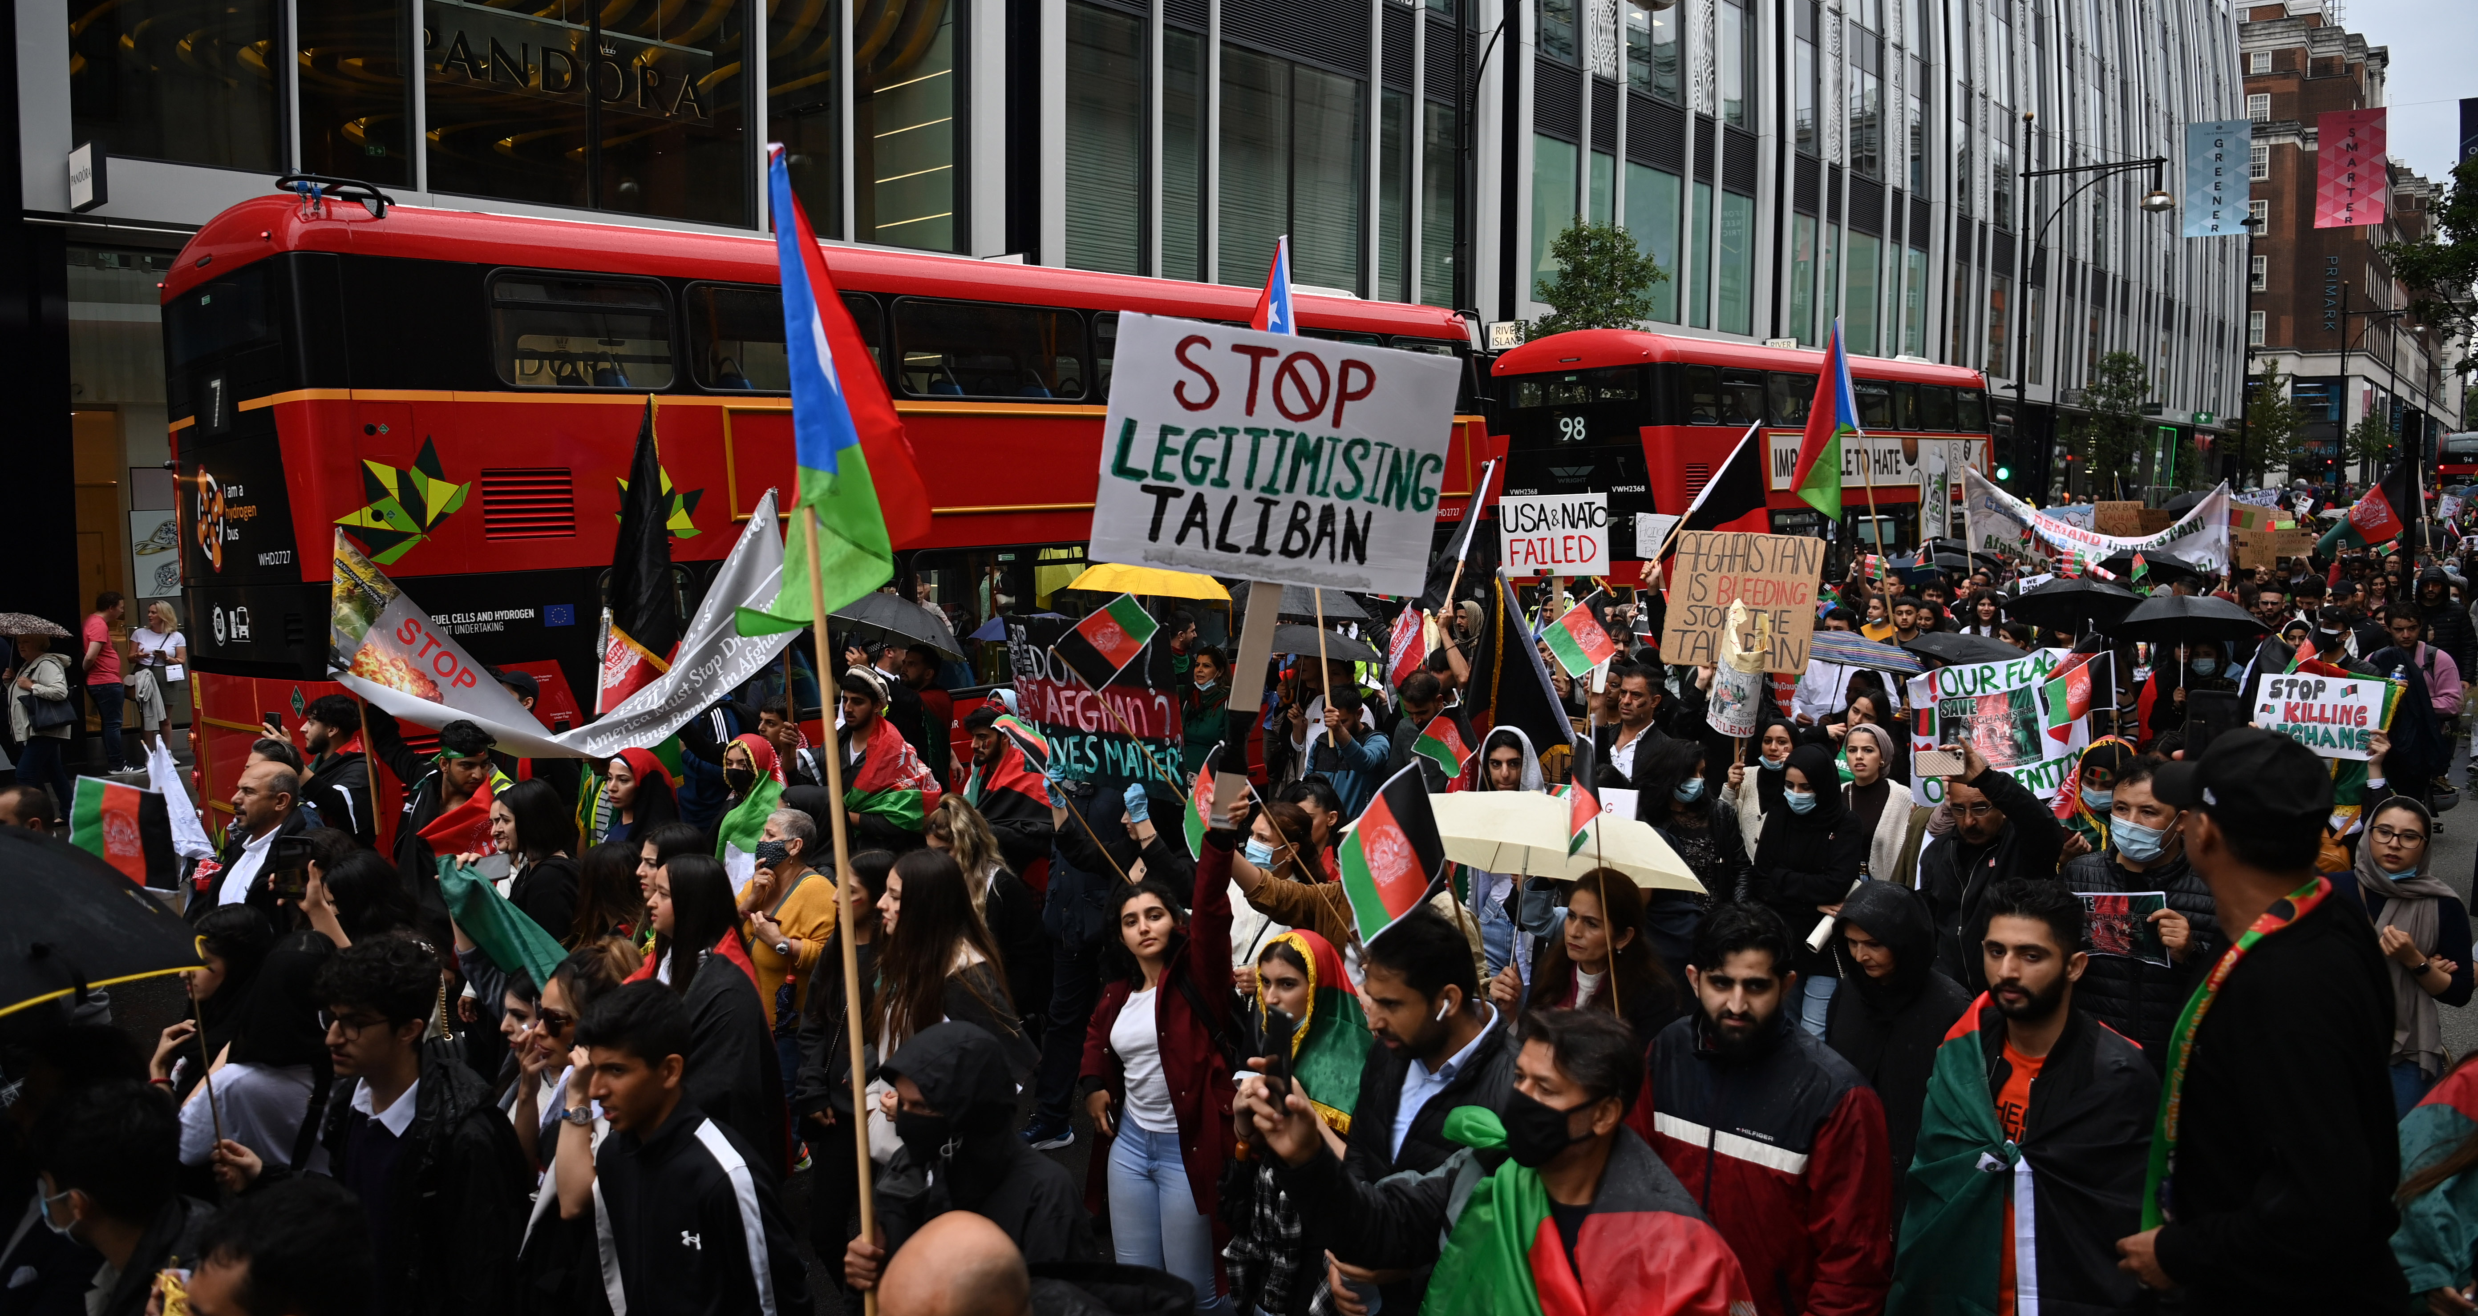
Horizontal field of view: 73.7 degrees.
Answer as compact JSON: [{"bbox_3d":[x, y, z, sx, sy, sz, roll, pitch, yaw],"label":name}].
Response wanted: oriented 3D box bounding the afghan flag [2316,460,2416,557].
[{"bbox_3d":[10.599,-1.436,15.500,1.050,0.880,0.300,1,5,30],"label":"afghan flag"}]

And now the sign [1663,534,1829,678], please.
[{"bbox_3d":[2.290,-0.246,7.500,0.680,0.610,0.030,7,1,16],"label":"sign"}]

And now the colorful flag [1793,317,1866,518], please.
[{"bbox_3d":[3.984,-1.615,11.200,0.500,1.330,0.280,0,5,20],"label":"colorful flag"}]

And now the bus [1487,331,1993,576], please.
[{"bbox_3d":[7.750,-2.200,24.200,2.520,4.380,10.500,4,7,44],"label":"bus"}]

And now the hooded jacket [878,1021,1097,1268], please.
[{"bbox_3d":[-0.436,1.022,2.850,0.380,0.800,0.480,-2,4,-33],"label":"hooded jacket"}]

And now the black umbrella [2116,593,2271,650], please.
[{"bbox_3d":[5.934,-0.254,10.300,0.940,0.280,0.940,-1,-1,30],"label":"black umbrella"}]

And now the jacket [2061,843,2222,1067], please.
[{"bbox_3d":[2.279,0.808,4.150,0.490,0.690,0.300,3,6,36],"label":"jacket"}]

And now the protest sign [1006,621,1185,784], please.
[{"bbox_3d":[-0.552,0.198,6.500,0.720,0.720,0.030,4,19,30],"label":"protest sign"}]

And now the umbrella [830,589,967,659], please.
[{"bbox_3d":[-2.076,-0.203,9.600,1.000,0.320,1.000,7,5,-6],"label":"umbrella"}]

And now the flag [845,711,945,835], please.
[{"bbox_3d":[-1.539,0.529,7.400,0.460,0.560,0.360,3,4,37],"label":"flag"}]

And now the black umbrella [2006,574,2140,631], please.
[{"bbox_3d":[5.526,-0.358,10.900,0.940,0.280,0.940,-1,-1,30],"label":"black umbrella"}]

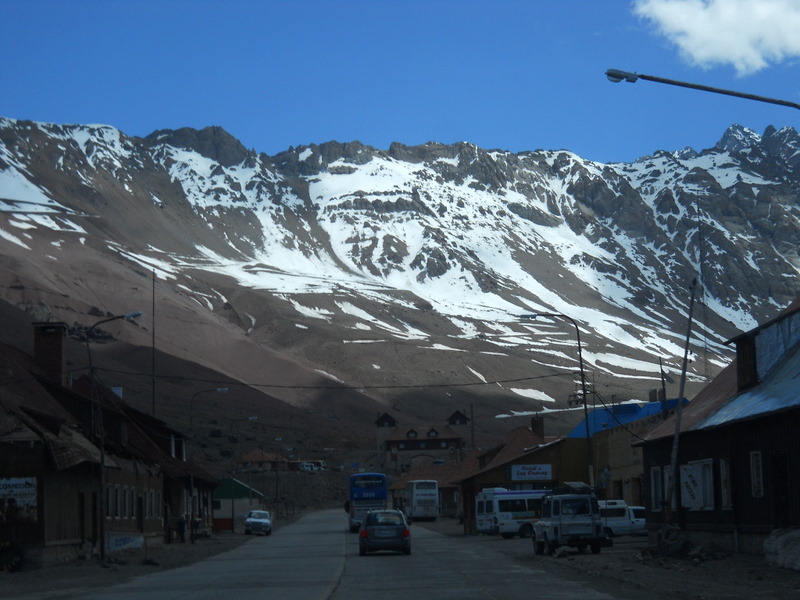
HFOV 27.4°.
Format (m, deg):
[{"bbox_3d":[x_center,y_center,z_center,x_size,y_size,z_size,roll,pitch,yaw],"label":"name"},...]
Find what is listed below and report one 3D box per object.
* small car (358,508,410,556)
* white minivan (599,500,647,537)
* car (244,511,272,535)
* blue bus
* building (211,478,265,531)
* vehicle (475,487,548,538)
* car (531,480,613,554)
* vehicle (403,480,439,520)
[{"bbox_3d":[-0.530,7.860,55.700,1.680,1.560,4.200,-1,-8,-2],"label":"small car"},{"bbox_3d":[11.400,10.660,80.200,4.400,1.780,1.680,0,-8,-10],"label":"white minivan"},{"bbox_3d":[-9.600,15.200,111.800,1.660,1.550,4.300,-1,-8,-2],"label":"car"},{"bbox_3d":[-2.300,14.750,118.900,2.570,4.100,13.500,-1,-8,-2],"label":"blue bus"},{"bbox_3d":[-13.000,16.100,129.200,5.400,4.350,8.000,-1,-8,-3],"label":"building"},{"bbox_3d":[7.259,11.167,86.699,6.400,2.680,1.980,3,-9,-32],"label":"vehicle"},{"bbox_3d":[5.500,7.270,54.200,1.750,2.220,3.900,-1,-8,-4],"label":"car"},{"bbox_3d":[2.270,21.000,171.700,2.570,4.150,13.000,-1,-8,-3],"label":"vehicle"}]

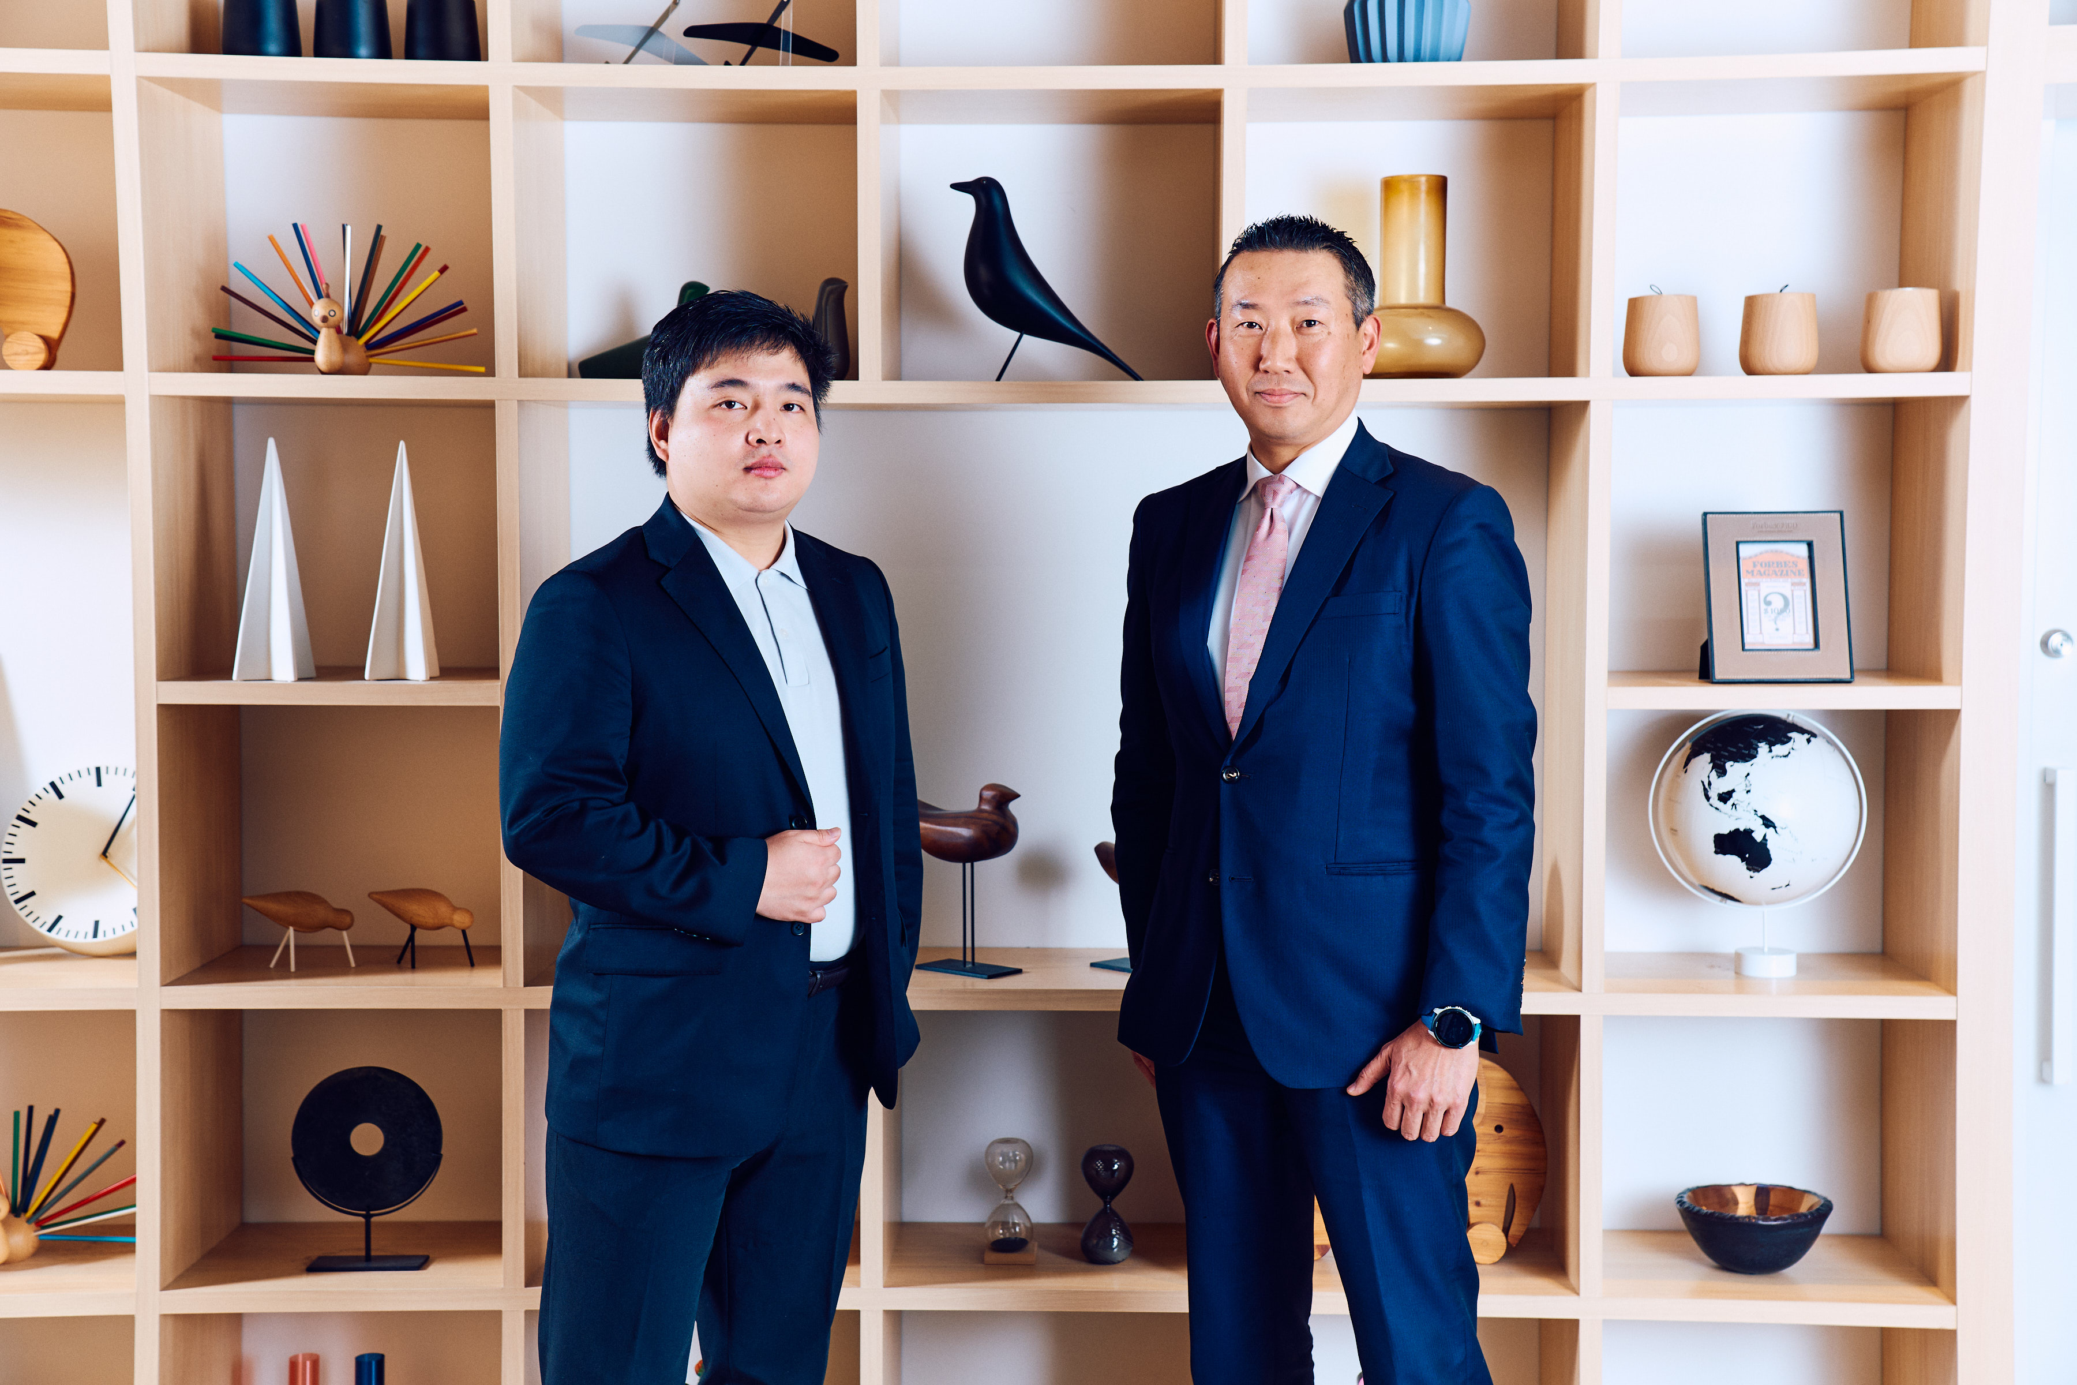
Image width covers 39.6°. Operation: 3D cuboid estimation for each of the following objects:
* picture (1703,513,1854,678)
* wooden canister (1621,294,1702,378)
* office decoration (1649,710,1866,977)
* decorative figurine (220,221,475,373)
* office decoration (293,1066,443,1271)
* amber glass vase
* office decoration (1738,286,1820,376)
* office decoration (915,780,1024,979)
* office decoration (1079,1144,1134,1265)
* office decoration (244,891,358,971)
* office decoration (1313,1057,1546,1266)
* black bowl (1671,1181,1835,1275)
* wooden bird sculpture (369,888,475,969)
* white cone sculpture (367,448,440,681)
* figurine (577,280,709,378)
[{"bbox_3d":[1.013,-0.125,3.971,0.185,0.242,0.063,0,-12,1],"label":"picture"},{"bbox_3d":[0.845,-0.482,3.910,0.103,0.118,0.103,0,4,1],"label":"wooden canister"},{"bbox_3d":[0.986,0.205,3.955,0.287,0.360,0.265,0,4,1],"label":"office decoration"},{"bbox_3d":[-0.954,-0.541,3.998,0.372,0.216,0.133,1,4,7],"label":"decorative figurine"},{"bbox_3d":[-0.921,0.651,3.970,0.200,0.272,0.063,0,4,1],"label":"office decoration"},{"bbox_3d":[0.523,-0.570,3.992,0.199,0.286,0.199,0,4,1],"label":"amber glass vase"},{"bbox_3d":[1.004,-0.483,3.906,0.105,0.118,0.105,0,4,1],"label":"office decoration"},{"bbox_3d":[-0.107,0.251,3.947,0.215,0.260,0.088,3,5,40],"label":"office decoration"},{"bbox_3d":[0.098,0.717,4.061,0.077,0.160,0.077,0,4,1],"label":"office decoration"},{"bbox_3d":[-1.041,0.334,4.061,0.158,0.111,0.057,0,4,-7],"label":"office decoration"},{"bbox_3d":[0.511,0.641,4.015,0.375,0.278,0.095,0,4,5],"label":"office decoration"},{"bbox_3d":[0.991,0.748,3.991,0.208,0.089,0.205,0,4,1],"label":"black bowl"},{"bbox_3d":[-0.871,0.332,4.070,0.150,0.111,0.057,1,4,7],"label":"wooden bird sculpture"},{"bbox_3d":[-0.855,-0.177,3.875,0.087,0.317,0.090,0,4,4],"label":"white cone sculpture"},{"bbox_3d":[-0.550,-0.501,4.016,0.188,0.143,0.083,0,4,5],"label":"figurine"}]

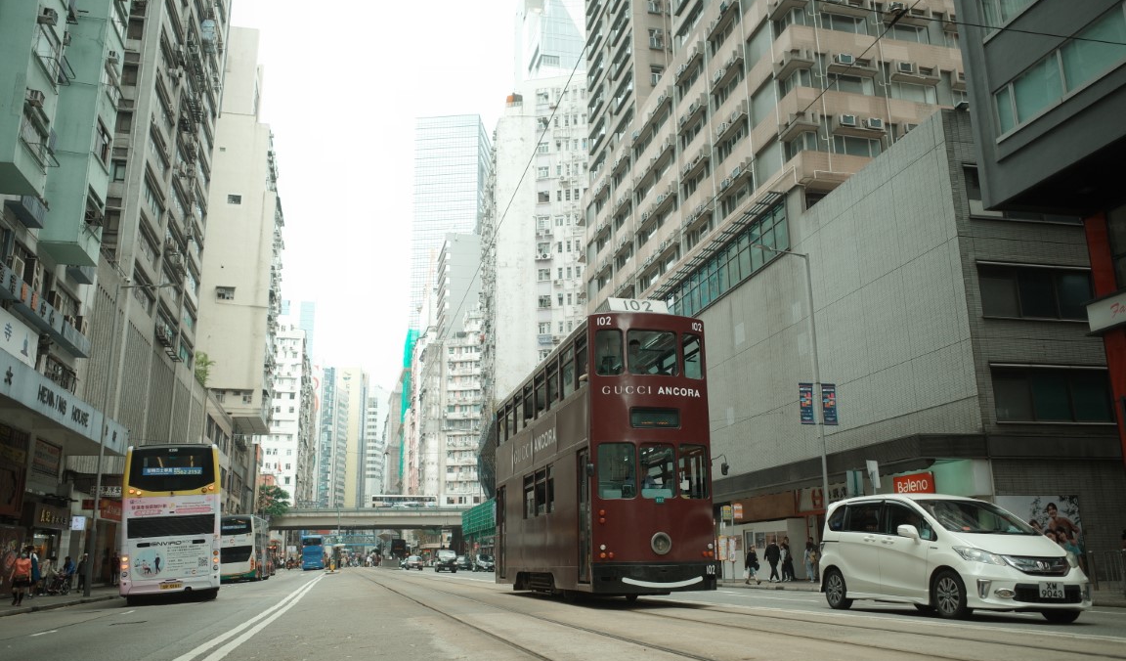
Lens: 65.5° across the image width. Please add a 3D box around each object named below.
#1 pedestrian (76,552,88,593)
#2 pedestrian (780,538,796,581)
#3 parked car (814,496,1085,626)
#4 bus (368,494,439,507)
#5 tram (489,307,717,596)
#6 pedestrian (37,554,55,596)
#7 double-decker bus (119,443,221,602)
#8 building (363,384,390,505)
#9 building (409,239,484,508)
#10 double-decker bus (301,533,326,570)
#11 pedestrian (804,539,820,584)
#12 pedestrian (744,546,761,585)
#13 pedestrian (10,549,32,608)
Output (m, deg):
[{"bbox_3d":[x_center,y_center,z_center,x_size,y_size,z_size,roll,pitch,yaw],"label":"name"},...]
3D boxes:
[{"bbox_3d":[-21.256,10.803,39.014,0.520,1.680,0.450,12,-20,-40],"label":"pedestrian"},{"bbox_3d":[9.018,9.125,35.018,0.500,1.710,0.500,-14,-20,40],"label":"pedestrian"},{"bbox_3d":[5.484,3.276,12.825,1.700,1.715,4.230,5,-16,-12],"label":"parked car"},{"bbox_3d":[-29.606,33.128,163.480,12.000,4.400,2.500,3,-15,-14],"label":"bus"},{"bbox_3d":[0.360,2.892,17.724,2.000,4.850,8.800,3,-15,-14],"label":"tram"},{"bbox_3d":[-20.262,9.598,34.455,0.500,1.580,0.450,-3,-15,6],"label":"pedestrian"},{"bbox_3d":[-13.522,6.891,30.102,2.550,4.420,11.800,2,-15,-24],"label":"double-decker bus"},{"bbox_3d":[-80.469,62.948,378.185,11.000,77.020,13.000,2,-15,-11],"label":"building"},{"bbox_3d":[-25.462,16.048,195.091,13.000,71.000,32.000,3,-15,-14],"label":"building"},{"bbox_3d":[-33.051,29.725,116.612,2.530,4.380,11.500,3,-15,-14],"label":"double-decker bus"},{"bbox_3d":[9.912,9.216,35.006,0.460,1.610,0.500,9,-18,-34],"label":"pedestrian"},{"bbox_3d":[7.741,9.663,36.105,0.500,1.530,0.550,12,-20,-41],"label":"pedestrian"},{"bbox_3d":[-16.192,7.386,26.207,0.560,1.620,0.380,4,-16,-19],"label":"pedestrian"}]

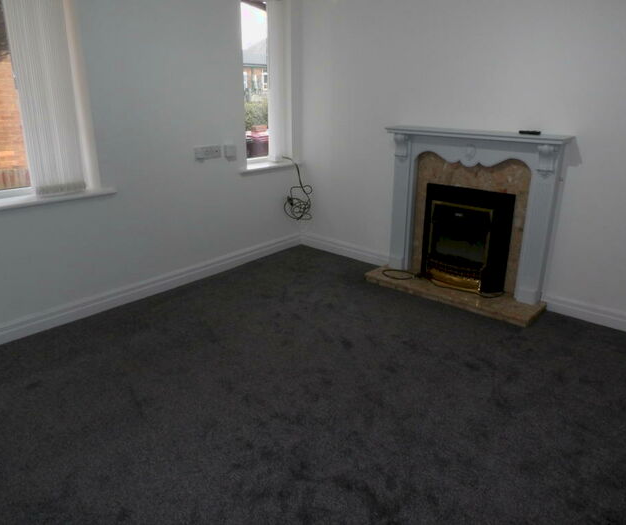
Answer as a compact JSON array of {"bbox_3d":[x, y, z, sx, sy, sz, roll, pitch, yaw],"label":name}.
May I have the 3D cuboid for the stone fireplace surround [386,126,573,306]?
[{"bbox_3d":[1.052,-0.354,3.426,1.224,1.088,0.196,16,25,39],"label":"stone fireplace surround"}]

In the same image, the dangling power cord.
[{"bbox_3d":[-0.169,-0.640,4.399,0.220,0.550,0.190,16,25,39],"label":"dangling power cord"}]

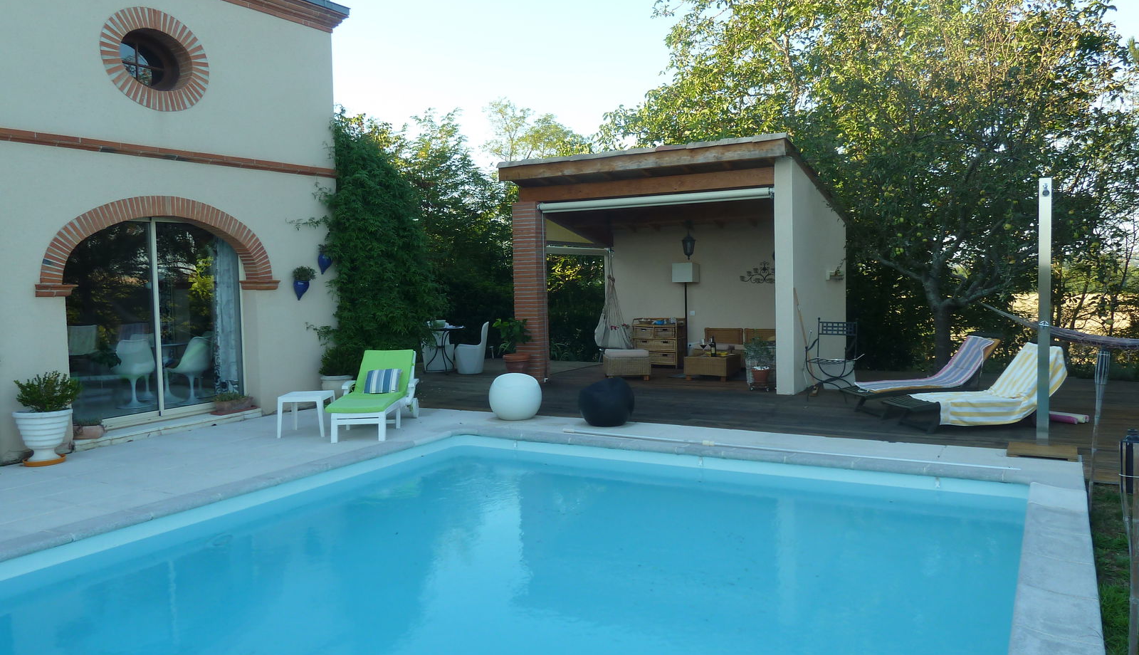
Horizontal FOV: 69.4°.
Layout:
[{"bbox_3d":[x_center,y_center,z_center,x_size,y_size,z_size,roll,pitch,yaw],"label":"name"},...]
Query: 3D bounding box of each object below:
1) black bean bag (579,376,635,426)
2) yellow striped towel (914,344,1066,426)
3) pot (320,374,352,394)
[{"bbox_3d":[0.388,0.767,8.694,0.589,0.514,0.589,-3,4,-30],"label":"black bean bag"},{"bbox_3d":[4.502,0.617,8.910,1.550,0.790,0.620,-2,4,-11],"label":"yellow striped towel"},{"bbox_3d":[-2.843,0.785,10.096,0.390,0.370,0.390,-2,4,0],"label":"pot"}]

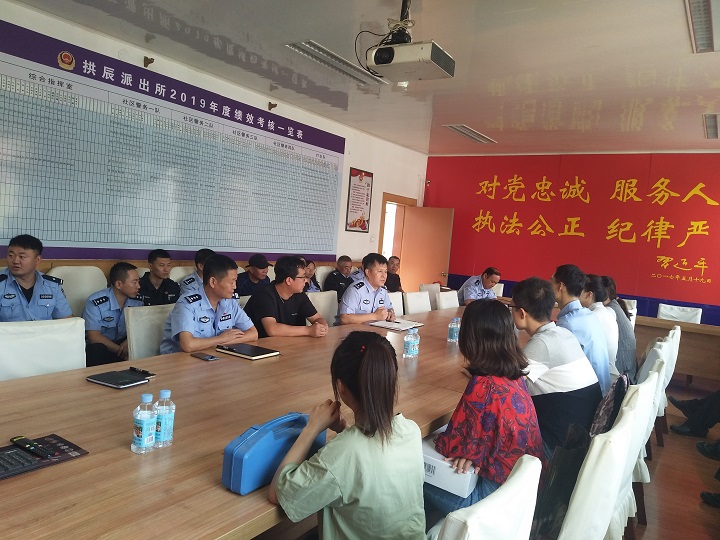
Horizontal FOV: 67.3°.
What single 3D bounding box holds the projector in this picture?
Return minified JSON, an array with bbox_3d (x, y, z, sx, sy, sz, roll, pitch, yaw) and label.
[{"bbox_3d":[0.280,-1.100,2.884,0.364,0.094,0.290,7,4,33],"label":"projector"}]

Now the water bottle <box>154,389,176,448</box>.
[{"bbox_3d":[-0.602,0.461,1.678,0.063,0.168,0.063,7,4,33],"label":"water bottle"}]

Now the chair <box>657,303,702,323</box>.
[{"bbox_3d":[3.817,0.902,6.546,0.460,0.910,0.550,7,4,33],"label":"chair"}]

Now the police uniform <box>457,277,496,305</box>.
[{"bbox_3d":[1.405,0.349,6.753,0.400,0.530,0.480,8,5,41],"label":"police uniform"}]

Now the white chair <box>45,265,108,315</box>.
[{"bbox_3d":[-1.932,0.527,3.914,0.560,1.030,0.480,7,4,33],"label":"white chair"}]

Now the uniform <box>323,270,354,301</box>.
[{"bbox_3d":[-0.235,0.269,6.323,0.340,0.580,0.480,7,4,38],"label":"uniform"}]

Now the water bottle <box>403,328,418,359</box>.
[{"bbox_3d":[0.293,0.417,3.113,0.066,0.168,0.066,5,3,0],"label":"water bottle"}]

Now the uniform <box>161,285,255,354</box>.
[{"bbox_3d":[-0.936,0.387,3.242,0.380,0.550,0.490,8,5,41],"label":"uniform"}]

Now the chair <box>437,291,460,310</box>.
[{"bbox_3d":[1.117,0.718,5.881,0.550,0.910,0.460,7,4,33],"label":"chair"}]

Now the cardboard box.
[{"bbox_3d":[0.340,0.667,1.926,0.280,0.098,0.340,7,4,33],"label":"cardboard box"}]

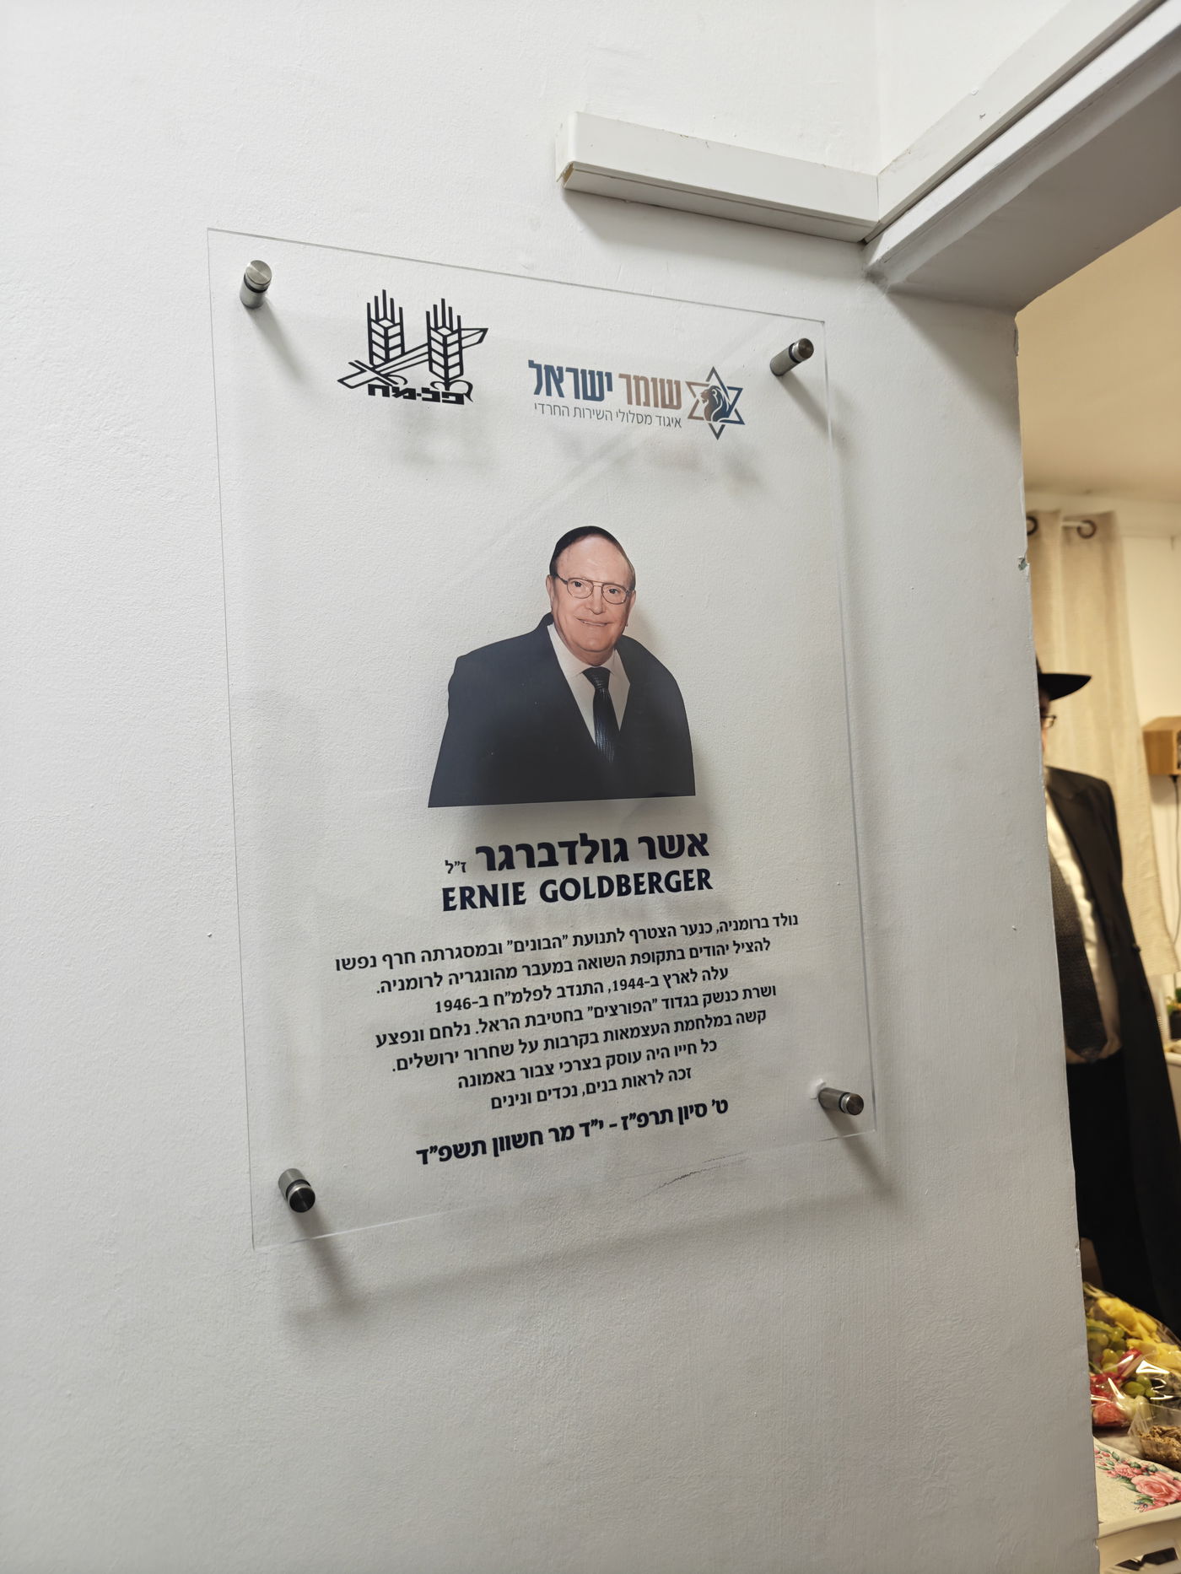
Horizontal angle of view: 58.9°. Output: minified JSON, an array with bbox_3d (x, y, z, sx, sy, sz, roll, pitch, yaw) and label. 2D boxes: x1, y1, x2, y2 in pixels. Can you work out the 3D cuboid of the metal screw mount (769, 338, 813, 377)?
[{"bbox_3d":[0.174,-0.369,0.900,0.017,0.017,0.039,-2,-2,-24],"label":"metal screw mount"}]

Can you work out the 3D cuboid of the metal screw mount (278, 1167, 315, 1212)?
[{"bbox_3d":[-0.200,0.276,0.714,0.017,0.017,0.039,-2,-2,-24],"label":"metal screw mount"}]

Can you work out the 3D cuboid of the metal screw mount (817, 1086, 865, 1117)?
[{"bbox_3d":[0.210,0.264,0.879,0.017,0.017,0.039,-2,-2,-24],"label":"metal screw mount"}]

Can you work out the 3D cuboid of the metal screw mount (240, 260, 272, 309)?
[{"bbox_3d":[-0.235,-0.352,0.735,0.017,0.017,0.039,-2,-2,-24],"label":"metal screw mount"}]

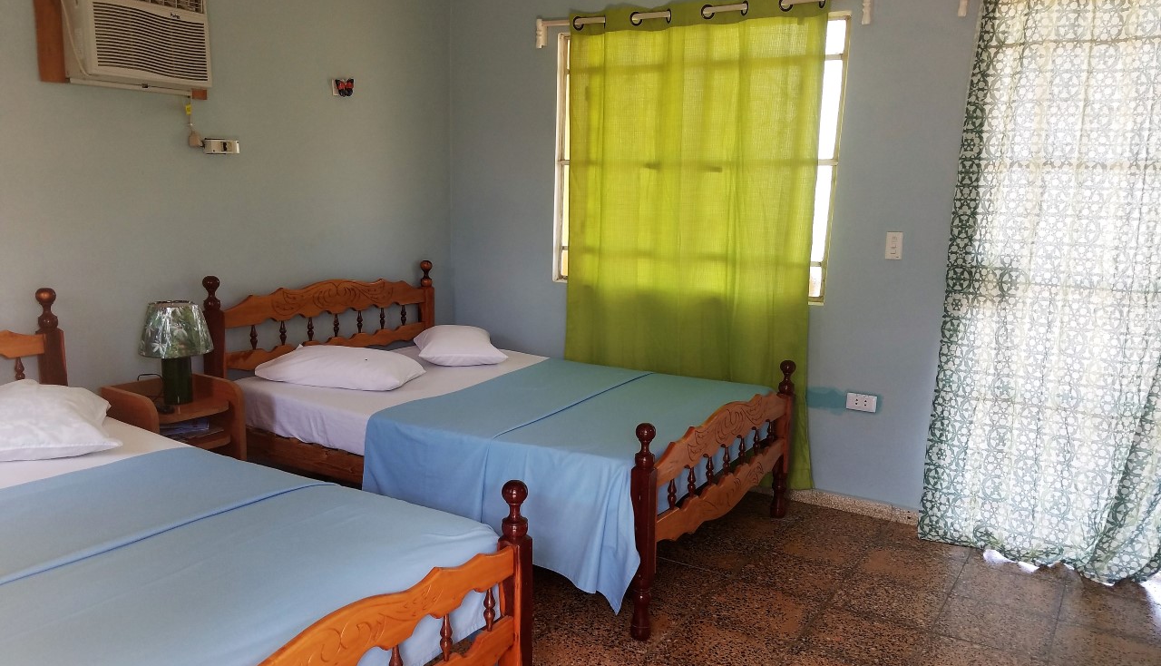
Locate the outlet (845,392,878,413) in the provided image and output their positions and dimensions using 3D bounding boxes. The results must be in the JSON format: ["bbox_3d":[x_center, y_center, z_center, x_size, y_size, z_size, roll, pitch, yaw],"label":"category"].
[{"bbox_3d":[1.266,0.315,3.925,0.132,0.075,0.019,7,11,31],"label":"outlet"}]

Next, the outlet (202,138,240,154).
[{"bbox_3d":[-1.537,-0.797,3.747,0.036,0.061,0.164,7,11,31],"label":"outlet"}]

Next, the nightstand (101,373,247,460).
[{"bbox_3d":[-1.625,0.514,3.560,0.357,0.618,0.415,7,11,31],"label":"nightstand"}]

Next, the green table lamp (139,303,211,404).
[{"bbox_3d":[-1.631,0.079,3.521,0.276,0.412,0.276,7,11,31],"label":"green table lamp"}]

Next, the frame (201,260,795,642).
[{"bbox_3d":[-0.325,0.292,3.864,2.150,1.019,1.421,7,11,31],"label":"frame"}]

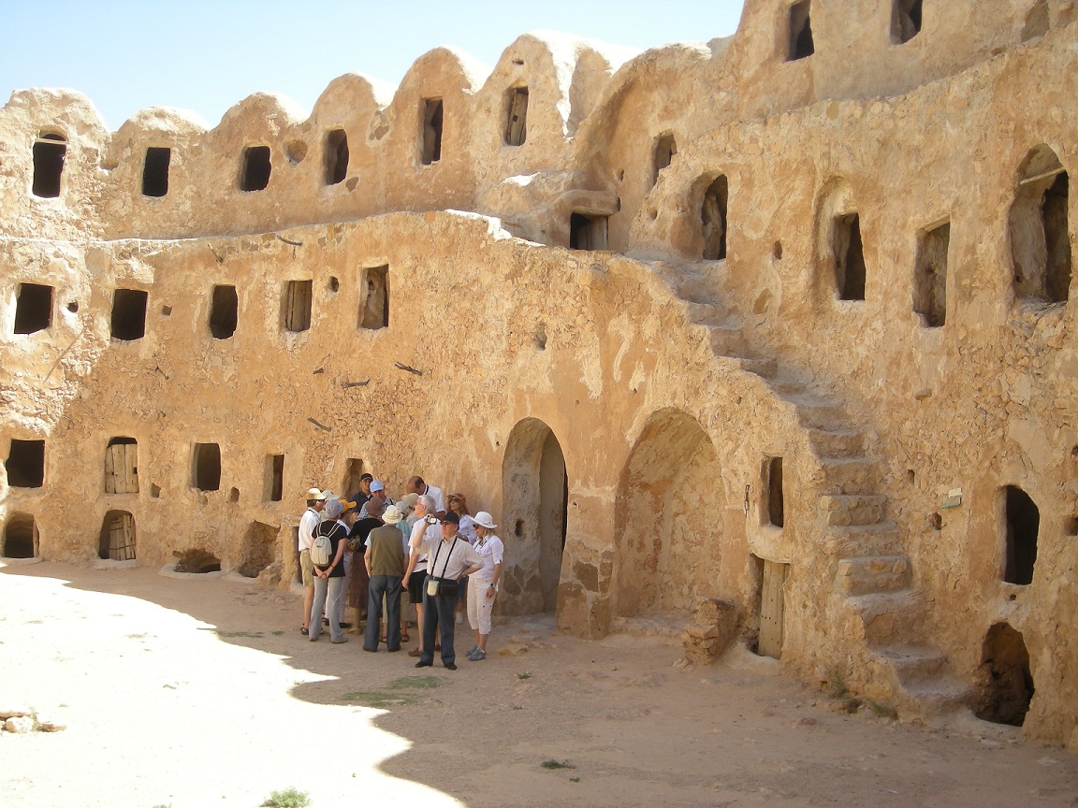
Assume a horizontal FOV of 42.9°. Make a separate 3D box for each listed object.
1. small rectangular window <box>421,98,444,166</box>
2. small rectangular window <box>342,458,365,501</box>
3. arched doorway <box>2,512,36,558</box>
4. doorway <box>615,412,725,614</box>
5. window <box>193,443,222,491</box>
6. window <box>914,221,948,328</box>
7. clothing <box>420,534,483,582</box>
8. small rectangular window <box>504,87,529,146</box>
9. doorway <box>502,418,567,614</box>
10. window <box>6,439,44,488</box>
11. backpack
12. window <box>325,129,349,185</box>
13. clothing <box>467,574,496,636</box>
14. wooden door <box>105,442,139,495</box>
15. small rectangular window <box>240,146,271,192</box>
[{"bbox_3d":[-1.612,-4.141,20.800,0.406,1.023,0.250,1,1,38],"label":"small rectangular window"},{"bbox_3d":[-2.738,1.158,20.300,0.460,0.700,0.180,2,2,38],"label":"small rectangular window"},{"bbox_3d":[-9.126,2.329,24.100,0.680,0.820,0.180,1,1,14],"label":"arched doorway"},{"bbox_3d":[1.686,1.343,16.660,1.600,2.550,0.600,2,2,41],"label":"doorway"},{"bbox_3d":[-5.447,1.037,22.500,0.600,0.760,0.180,2,2,30],"label":"window"},{"bbox_3d":[4.060,-1.311,13.914,0.320,1.080,0.500,-1,2,-35],"label":"window"},{"bbox_3d":[-1.000,1.731,15.500,0.700,0.560,0.360,1,1,12],"label":"clothing"},{"bbox_3d":[-0.263,-4.076,19.485,0.480,0.870,0.300,2,2,36],"label":"small rectangular window"},{"bbox_3d":[0.090,1.483,18.027,0.550,2.600,1.300,-1,2,-41],"label":"doorway"},{"bbox_3d":[-8.607,0.990,23.001,0.640,0.850,0.300,0,2,-16],"label":"window"},{"bbox_3d":[-2.601,1.691,16.450,0.290,0.470,0.200,1,2,18],"label":"backpack"},{"bbox_3d":[-3.164,-3.851,21.400,0.500,0.860,0.180,2,2,37],"label":"window"},{"bbox_3d":[-0.657,2.318,15.900,0.270,0.720,0.340,0,2,-41],"label":"clothing"},{"bbox_3d":[-7.332,1.078,24.100,0.598,1.020,0.200,0,1,7],"label":"wooden door"},{"bbox_3d":[-4.689,-3.899,22.700,0.650,0.760,0.180,2,2,34],"label":"small rectangular window"}]

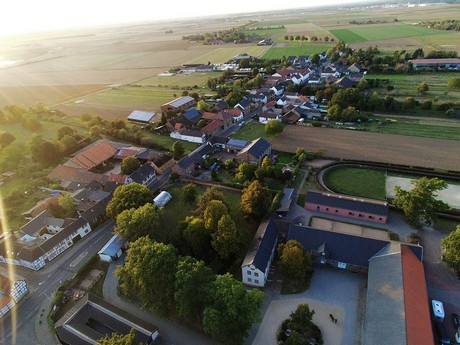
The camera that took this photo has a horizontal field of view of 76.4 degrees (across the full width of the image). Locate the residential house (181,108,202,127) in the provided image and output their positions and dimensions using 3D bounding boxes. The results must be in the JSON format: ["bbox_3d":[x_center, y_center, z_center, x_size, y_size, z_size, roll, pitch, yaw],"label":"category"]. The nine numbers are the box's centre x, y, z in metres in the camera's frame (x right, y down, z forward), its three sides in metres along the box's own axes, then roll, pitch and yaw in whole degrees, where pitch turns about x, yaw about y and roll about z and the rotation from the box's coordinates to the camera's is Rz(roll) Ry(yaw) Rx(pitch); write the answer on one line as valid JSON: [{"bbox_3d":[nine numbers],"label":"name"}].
[{"bbox_3d":[-31.427,-44.148,234.783,12.600,10.140,16.850,9,31,24],"label":"residential house"}]

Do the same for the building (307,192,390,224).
[{"bbox_3d":[44.052,12.228,111.631,28.500,4.500,8.600,8,31,23],"label":"building"}]

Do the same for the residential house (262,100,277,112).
[{"bbox_3d":[31.429,-52.574,232.936,7.500,7.500,12.000,11,32,27],"label":"residential house"}]

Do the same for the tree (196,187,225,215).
[{"bbox_3d":[-8.780,11.958,124.532,12.500,12.500,12.500,-5,28,0],"label":"tree"}]

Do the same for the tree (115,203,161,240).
[{"bbox_3d":[-33.456,18.968,107.356,16.500,15.000,16.500,-5,29,0],"label":"tree"}]

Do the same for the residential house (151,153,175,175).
[{"bbox_3d":[-35.082,-3.961,149.210,8.000,8.800,11.000,9,32,24],"label":"residential house"}]

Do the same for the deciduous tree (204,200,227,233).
[{"bbox_3d":[-4.452,17.238,100.715,8.000,16.500,8.000,-5,28,0],"label":"deciduous tree"}]

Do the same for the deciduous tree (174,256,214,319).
[{"bbox_3d":[-9.894,31.960,79.735,11.500,20.000,11.500,-5,28,0],"label":"deciduous tree"}]

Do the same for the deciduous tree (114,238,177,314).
[{"bbox_3d":[-21.945,27.829,78.249,17.000,19.500,17.000,-5,29,0],"label":"deciduous tree"}]

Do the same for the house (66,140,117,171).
[{"bbox_3d":[-81.069,-7.462,168.586,14.000,10.000,30.000,6,31,19],"label":"house"}]

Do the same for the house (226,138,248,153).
[{"bbox_3d":[4.537,-16.738,174.807,11.500,6.000,7.300,11,33,28],"label":"house"}]

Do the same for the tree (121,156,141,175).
[{"bbox_3d":[-55.985,-3.904,164.268,10.600,10.200,10.600,-5,28,0],"label":"tree"}]

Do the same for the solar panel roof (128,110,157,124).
[{"bbox_3d":[-70.403,-43.916,233.558,24.000,5.700,8.800,14,34,30],"label":"solar panel roof"}]

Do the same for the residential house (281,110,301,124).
[{"bbox_3d":[44.610,-41.128,208.960,12.500,9.000,9.500,8,32,23],"label":"residential house"}]

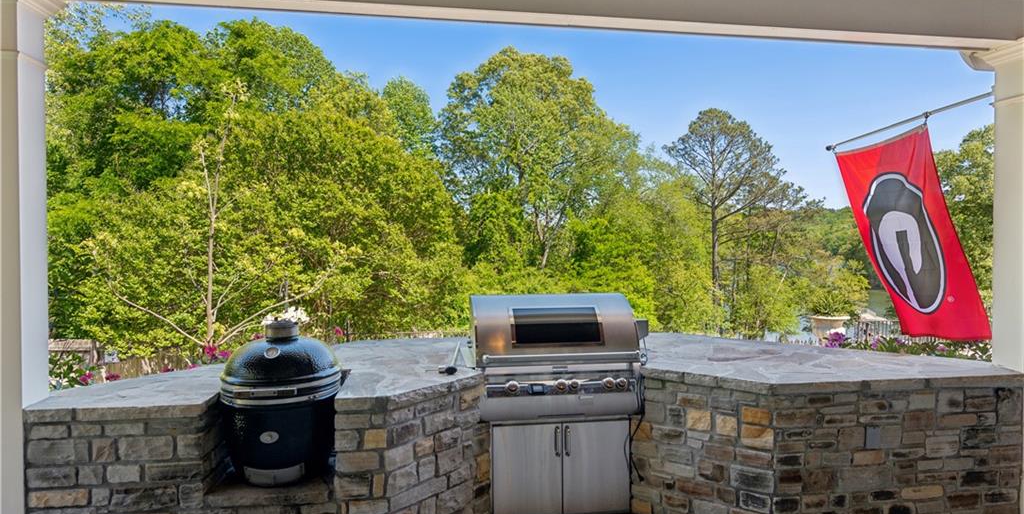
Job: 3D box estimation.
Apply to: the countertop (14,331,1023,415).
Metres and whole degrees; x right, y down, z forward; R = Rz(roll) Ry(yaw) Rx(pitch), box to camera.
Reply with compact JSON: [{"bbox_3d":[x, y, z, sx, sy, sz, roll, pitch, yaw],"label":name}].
[{"bbox_3d":[0.218,0.659,3.776,5.034,0.069,1.846,0,1,-9],"label":"countertop"}]

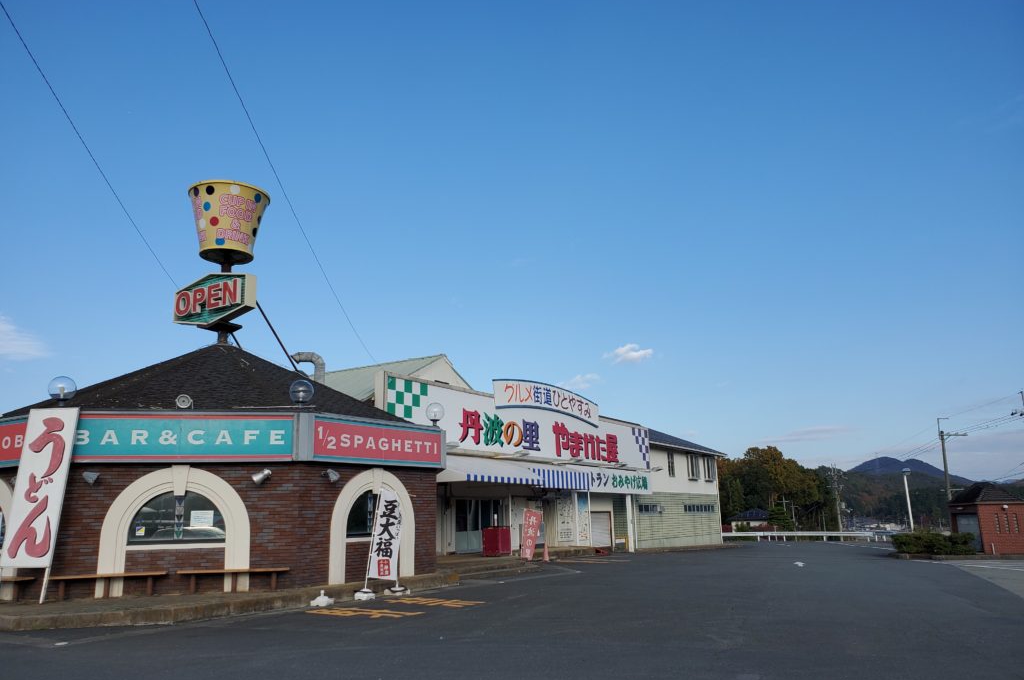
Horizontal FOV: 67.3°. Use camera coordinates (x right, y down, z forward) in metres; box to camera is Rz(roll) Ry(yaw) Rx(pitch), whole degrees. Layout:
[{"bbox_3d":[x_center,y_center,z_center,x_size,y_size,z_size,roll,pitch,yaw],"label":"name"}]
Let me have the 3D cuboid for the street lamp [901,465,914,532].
[{"bbox_3d":[21.575,9.085,41.519,0.500,4.300,0.500,-1,-13,0],"label":"street lamp"}]

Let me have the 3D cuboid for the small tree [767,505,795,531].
[{"bbox_3d":[28.033,18.567,80.000,2.800,3.100,2.800,-1,-13,0],"label":"small tree"}]

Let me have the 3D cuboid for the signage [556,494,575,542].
[{"bbox_3d":[2.531,8.298,35.713,0.900,2.100,0.060,-9,-15,33],"label":"signage"}]

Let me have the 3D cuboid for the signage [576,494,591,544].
[{"bbox_3d":[3.287,8.217,35.207,0.650,2.250,0.060,-9,-15,33],"label":"signage"}]

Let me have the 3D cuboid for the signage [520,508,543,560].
[{"bbox_3d":[0.697,6.965,27.500,0.650,1.820,0.100,1,-13,-7],"label":"signage"}]

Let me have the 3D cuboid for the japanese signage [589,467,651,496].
[{"bbox_3d":[4.070,5.785,31.511,0.150,0.980,7.500,-9,-15,33],"label":"japanese signage"}]

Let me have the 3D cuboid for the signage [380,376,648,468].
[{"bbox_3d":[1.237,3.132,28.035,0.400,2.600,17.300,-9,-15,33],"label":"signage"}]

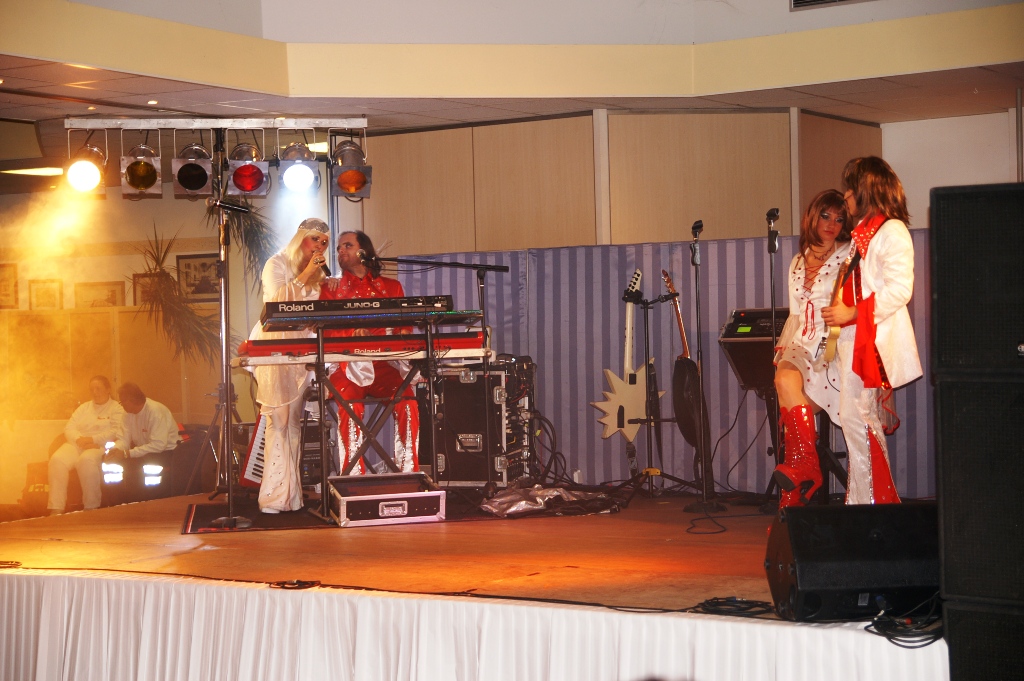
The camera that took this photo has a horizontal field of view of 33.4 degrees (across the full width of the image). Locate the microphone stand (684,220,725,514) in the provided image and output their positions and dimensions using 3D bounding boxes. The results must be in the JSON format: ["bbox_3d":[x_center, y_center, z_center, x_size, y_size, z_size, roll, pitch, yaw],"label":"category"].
[{"bbox_3d":[0.979,0.130,8.793,0.230,1.500,0.230,-2,3,0],"label":"microphone stand"}]

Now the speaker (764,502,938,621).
[{"bbox_3d":[1.229,0.738,5.880,0.600,0.355,0.520,-1,0,-3],"label":"speaker"}]

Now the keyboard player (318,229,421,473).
[{"bbox_3d":[-0.823,0.161,9.850,0.580,1.600,0.680,-1,0,-9],"label":"keyboard player"}]

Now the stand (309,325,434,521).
[{"bbox_3d":[-0.734,0.414,9.088,0.650,1.000,0.480,-2,3,-15],"label":"stand"}]

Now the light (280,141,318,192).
[{"bbox_3d":[-1.343,-1.087,10.750,0.250,0.250,0.320,-1,31,-9],"label":"light"}]

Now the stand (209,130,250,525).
[{"bbox_3d":[-1.474,0.023,8.737,0.240,1.850,0.240,-2,3,0],"label":"stand"}]

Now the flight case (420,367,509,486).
[{"bbox_3d":[-0.214,0.528,10.600,0.520,0.710,0.520,-1,0,19],"label":"flight case"}]

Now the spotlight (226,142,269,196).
[{"bbox_3d":[-1.560,-1.005,10.080,0.240,0.240,0.320,-2,32,-13],"label":"spotlight"}]

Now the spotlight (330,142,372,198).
[{"bbox_3d":[-1.021,-1.085,10.850,0.250,0.250,0.320,-1,37,-7],"label":"spotlight"}]

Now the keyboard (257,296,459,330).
[{"bbox_3d":[-0.838,-0.151,9.223,1.010,0.105,0.310,-2,-7,-15],"label":"keyboard"}]

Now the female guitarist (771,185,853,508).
[{"bbox_3d":[1.504,0.080,8.450,0.470,1.660,0.460,-1,0,14],"label":"female guitarist"}]

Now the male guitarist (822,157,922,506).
[{"bbox_3d":[1.775,-0.001,8.420,0.480,1.800,0.480,-1,0,-25],"label":"male guitarist"}]

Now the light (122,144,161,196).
[{"bbox_3d":[-2.306,-1.057,10.600,0.250,0.250,0.320,-1,27,-12],"label":"light"}]

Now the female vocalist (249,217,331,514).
[{"bbox_3d":[-1.268,0.136,9.720,0.480,1.670,0.420,-1,0,-30],"label":"female vocalist"}]

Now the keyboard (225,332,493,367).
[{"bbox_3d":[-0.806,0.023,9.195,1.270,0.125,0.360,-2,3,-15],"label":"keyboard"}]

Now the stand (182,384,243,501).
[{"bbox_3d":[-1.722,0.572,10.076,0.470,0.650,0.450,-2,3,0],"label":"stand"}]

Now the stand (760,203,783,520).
[{"bbox_3d":[1.332,0.101,8.672,0.230,1.550,0.230,-2,3,0],"label":"stand"}]

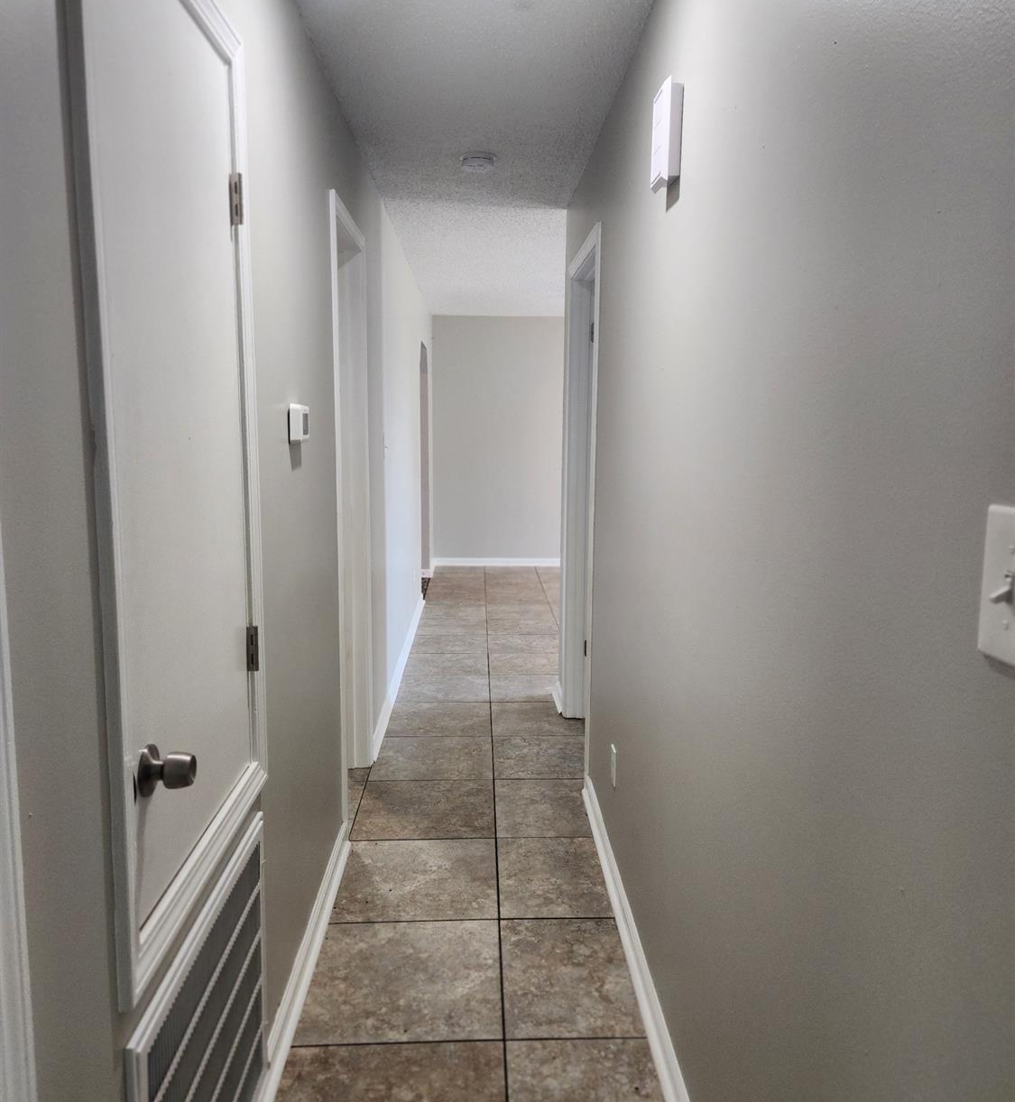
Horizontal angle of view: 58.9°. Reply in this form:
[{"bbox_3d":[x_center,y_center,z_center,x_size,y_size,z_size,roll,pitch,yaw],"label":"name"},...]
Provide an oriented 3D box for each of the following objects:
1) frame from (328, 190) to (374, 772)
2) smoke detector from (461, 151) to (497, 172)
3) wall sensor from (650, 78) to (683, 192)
[{"bbox_3d":[-0.602,-0.087,3.212,0.140,2.095,0.730,0,8,-2],"label":"frame"},{"bbox_3d":[-0.111,-1.482,3.433,0.138,0.040,0.138,0,8,-2],"label":"smoke detector"},{"bbox_3d":[0.335,-0.863,1.890,0.042,0.190,0.152,0,8,-2],"label":"wall sensor"}]

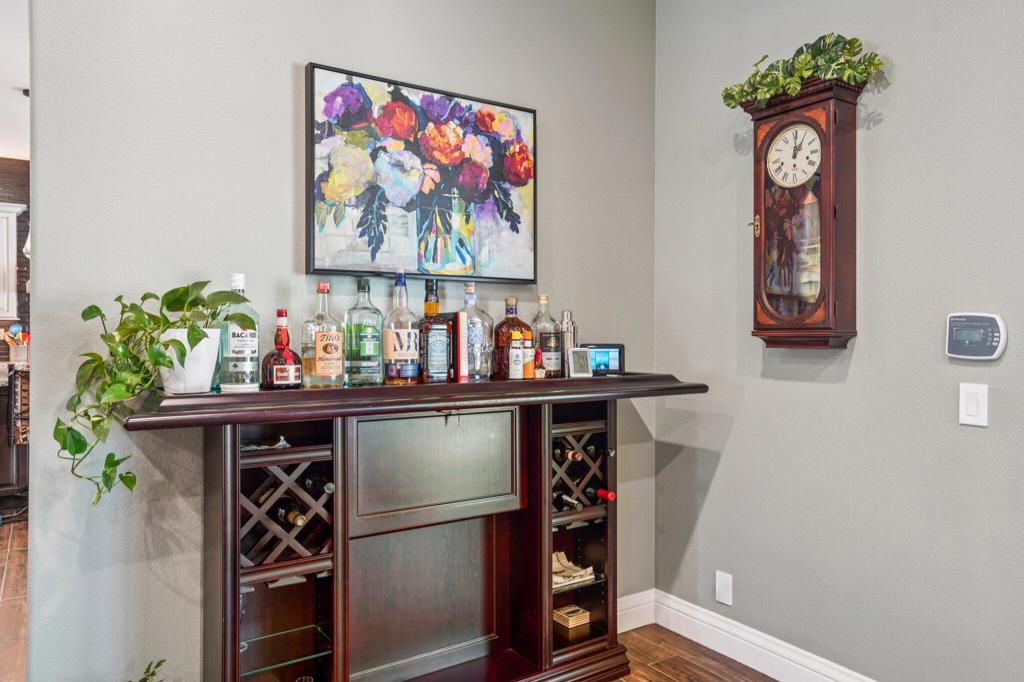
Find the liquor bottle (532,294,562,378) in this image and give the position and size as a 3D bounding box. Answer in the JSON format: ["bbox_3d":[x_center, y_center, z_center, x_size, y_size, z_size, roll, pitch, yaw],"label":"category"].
[{"bbox_3d":[0.119,-0.018,2.350,0.106,0.288,0.103,0,0,0],"label":"liquor bottle"}]

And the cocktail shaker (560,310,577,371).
[{"bbox_3d":[0.195,0.013,2.355,0.069,0.232,0.069,0,0,0],"label":"cocktail shaker"}]

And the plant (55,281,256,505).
[{"bbox_3d":[-0.867,0.117,1.681,0.434,0.525,0.353,0,0,-34],"label":"plant"}]

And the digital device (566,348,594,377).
[{"bbox_3d":[0.234,0.079,2.371,0.087,0.100,0.026,0,-8,-27],"label":"digital device"}]

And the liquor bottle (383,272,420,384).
[{"bbox_3d":[-0.332,-0.041,2.057,0.112,0.337,0.112,0,0,0],"label":"liquor bottle"}]

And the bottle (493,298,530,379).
[{"bbox_3d":[0.002,-0.013,2.286,0.123,0.278,0.106,0,0,-34],"label":"bottle"}]

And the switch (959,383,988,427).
[{"bbox_3d":[1.283,0.178,1.899,0.010,0.116,0.071,0,0,-34],"label":"switch"}]

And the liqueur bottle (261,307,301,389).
[{"bbox_3d":[-0.623,0.021,1.847,0.105,0.216,0.105,0,0,-34],"label":"liqueur bottle"}]

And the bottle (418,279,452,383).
[{"bbox_3d":[-0.235,-0.029,2.120,0.100,0.319,0.098,0,0,-19],"label":"bottle"}]

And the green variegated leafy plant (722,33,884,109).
[{"bbox_3d":[0.945,-0.880,2.239,0.242,0.182,0.505,0,0,-34],"label":"green variegated leafy plant"}]

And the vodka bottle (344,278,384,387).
[{"bbox_3d":[-0.435,-0.025,2.016,0.109,0.312,0.107,0,0,-29],"label":"vodka bottle"}]

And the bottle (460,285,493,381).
[{"bbox_3d":[-0.129,-0.030,2.150,0.113,0.314,0.103,0,0,-34],"label":"bottle"}]

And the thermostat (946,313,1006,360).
[{"bbox_3d":[1.297,-0.014,1.908,0.032,0.129,0.149,0,0,-34],"label":"thermostat"}]

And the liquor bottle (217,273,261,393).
[{"bbox_3d":[-0.720,-0.022,1.805,0.101,0.310,0.101,0,0,-34],"label":"liquor bottle"}]

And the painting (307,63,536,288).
[{"bbox_3d":[-0.268,-0.520,2.284,0.832,0.631,0.049,0,0,-34],"label":"painting"}]

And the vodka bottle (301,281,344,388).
[{"bbox_3d":[-0.535,-0.017,1.935,0.112,0.297,0.112,0,0,-34],"label":"vodka bottle"}]

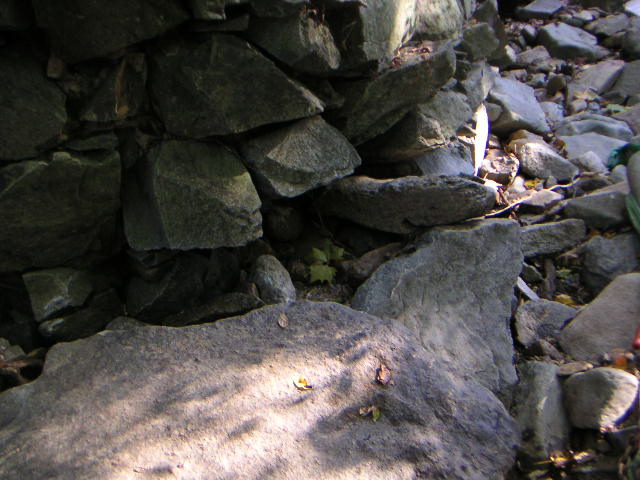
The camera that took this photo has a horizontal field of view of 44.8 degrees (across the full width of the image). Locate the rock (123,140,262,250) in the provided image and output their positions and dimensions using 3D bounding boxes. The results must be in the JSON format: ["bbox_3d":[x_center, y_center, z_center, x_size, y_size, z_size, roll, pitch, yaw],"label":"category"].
[{"bbox_3d":[-0.361,-0.135,2.250,0.360,0.260,0.260,-4,26,-7],"label":"rock"}]

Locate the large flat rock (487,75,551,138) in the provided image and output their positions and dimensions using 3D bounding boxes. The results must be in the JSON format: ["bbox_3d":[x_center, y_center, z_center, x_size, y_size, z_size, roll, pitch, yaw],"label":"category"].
[{"bbox_3d":[0.985,-0.665,3.850,0.220,0.200,0.300,-12,30,-22],"label":"large flat rock"}]

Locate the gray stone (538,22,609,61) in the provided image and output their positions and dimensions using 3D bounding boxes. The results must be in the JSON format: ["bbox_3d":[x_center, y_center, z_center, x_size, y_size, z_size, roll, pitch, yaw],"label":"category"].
[{"bbox_3d":[1.664,-1.307,5.100,0.410,0.170,0.310,15,32,26],"label":"gray stone"}]

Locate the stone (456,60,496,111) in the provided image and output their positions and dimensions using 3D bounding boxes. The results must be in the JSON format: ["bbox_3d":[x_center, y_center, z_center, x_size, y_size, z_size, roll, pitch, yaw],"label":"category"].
[{"bbox_3d":[0.764,-0.757,3.800,0.150,0.190,0.160,-10,30,-18],"label":"stone"}]

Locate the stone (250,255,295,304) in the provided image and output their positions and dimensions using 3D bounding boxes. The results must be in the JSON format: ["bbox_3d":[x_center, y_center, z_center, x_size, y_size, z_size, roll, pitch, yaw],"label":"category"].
[{"bbox_3d":[-0.133,0.111,2.200,0.115,0.120,0.100,0,26,0],"label":"stone"}]

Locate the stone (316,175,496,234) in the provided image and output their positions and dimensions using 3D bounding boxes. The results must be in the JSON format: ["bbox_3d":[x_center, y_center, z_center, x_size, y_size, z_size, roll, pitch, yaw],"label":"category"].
[{"bbox_3d":[0.270,-0.117,2.450,0.530,0.140,0.220,4,26,7],"label":"stone"}]

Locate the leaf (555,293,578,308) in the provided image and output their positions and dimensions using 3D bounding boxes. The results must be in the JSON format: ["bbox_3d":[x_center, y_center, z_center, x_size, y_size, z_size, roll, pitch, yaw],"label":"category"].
[{"bbox_3d":[0.803,0.197,2.530,0.070,0.025,0.050,0,28,0],"label":"leaf"}]

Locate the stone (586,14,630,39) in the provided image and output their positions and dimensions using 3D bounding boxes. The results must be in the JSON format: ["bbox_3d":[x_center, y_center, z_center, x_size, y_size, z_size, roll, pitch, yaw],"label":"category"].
[{"bbox_3d":[1.667,-1.239,4.500,0.250,0.100,0.180,9,27,18],"label":"stone"}]

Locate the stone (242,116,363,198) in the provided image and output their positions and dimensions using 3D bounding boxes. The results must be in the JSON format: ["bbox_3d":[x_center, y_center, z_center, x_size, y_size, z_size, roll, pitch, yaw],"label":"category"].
[{"bbox_3d":[-0.068,-0.267,2.450,0.350,0.180,0.270,-10,30,-18],"label":"stone"}]

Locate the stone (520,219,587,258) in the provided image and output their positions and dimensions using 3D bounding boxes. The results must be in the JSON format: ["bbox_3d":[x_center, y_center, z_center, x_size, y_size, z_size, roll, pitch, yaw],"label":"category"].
[{"bbox_3d":[0.835,-0.007,2.780,0.230,0.100,0.140,-10,30,-18],"label":"stone"}]

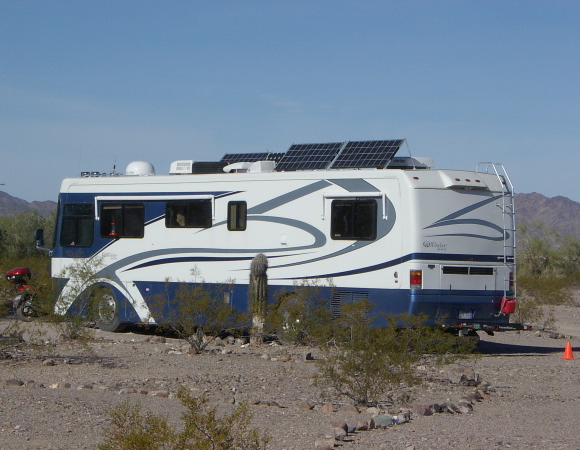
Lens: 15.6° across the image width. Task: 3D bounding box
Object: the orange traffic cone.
[{"bbox_3d":[4.633,2.087,35.203,0.240,0.300,0.240,1,-1,0],"label":"orange traffic cone"}]

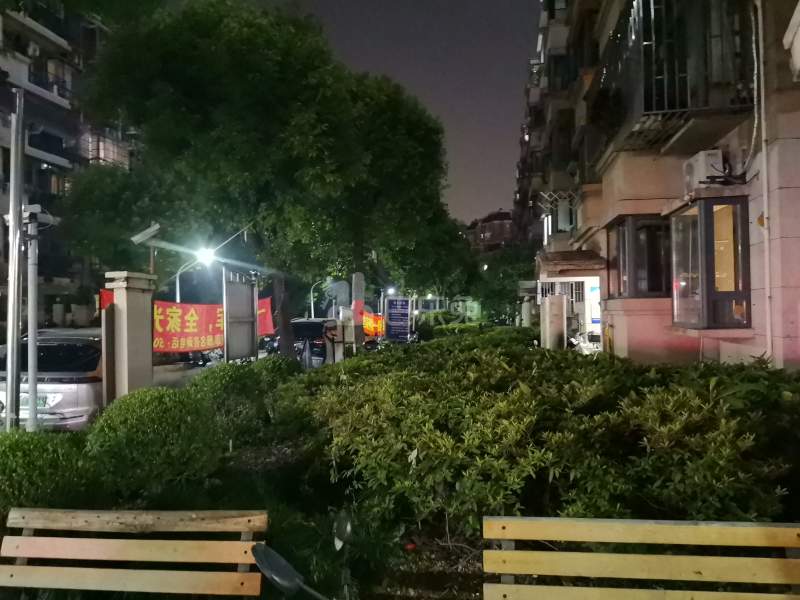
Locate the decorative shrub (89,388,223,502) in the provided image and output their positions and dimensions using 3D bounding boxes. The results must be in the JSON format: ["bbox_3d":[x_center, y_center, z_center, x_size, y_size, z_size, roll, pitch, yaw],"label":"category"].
[{"bbox_3d":[-2.280,1.260,5.850,1.260,0.950,1.200,-1,0,0],"label":"decorative shrub"}]

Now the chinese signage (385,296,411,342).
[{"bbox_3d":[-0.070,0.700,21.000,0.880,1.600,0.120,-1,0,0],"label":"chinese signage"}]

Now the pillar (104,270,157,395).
[{"bbox_3d":[-3.330,0.800,7.750,0.320,2.300,0.620,-1,0,9],"label":"pillar"}]

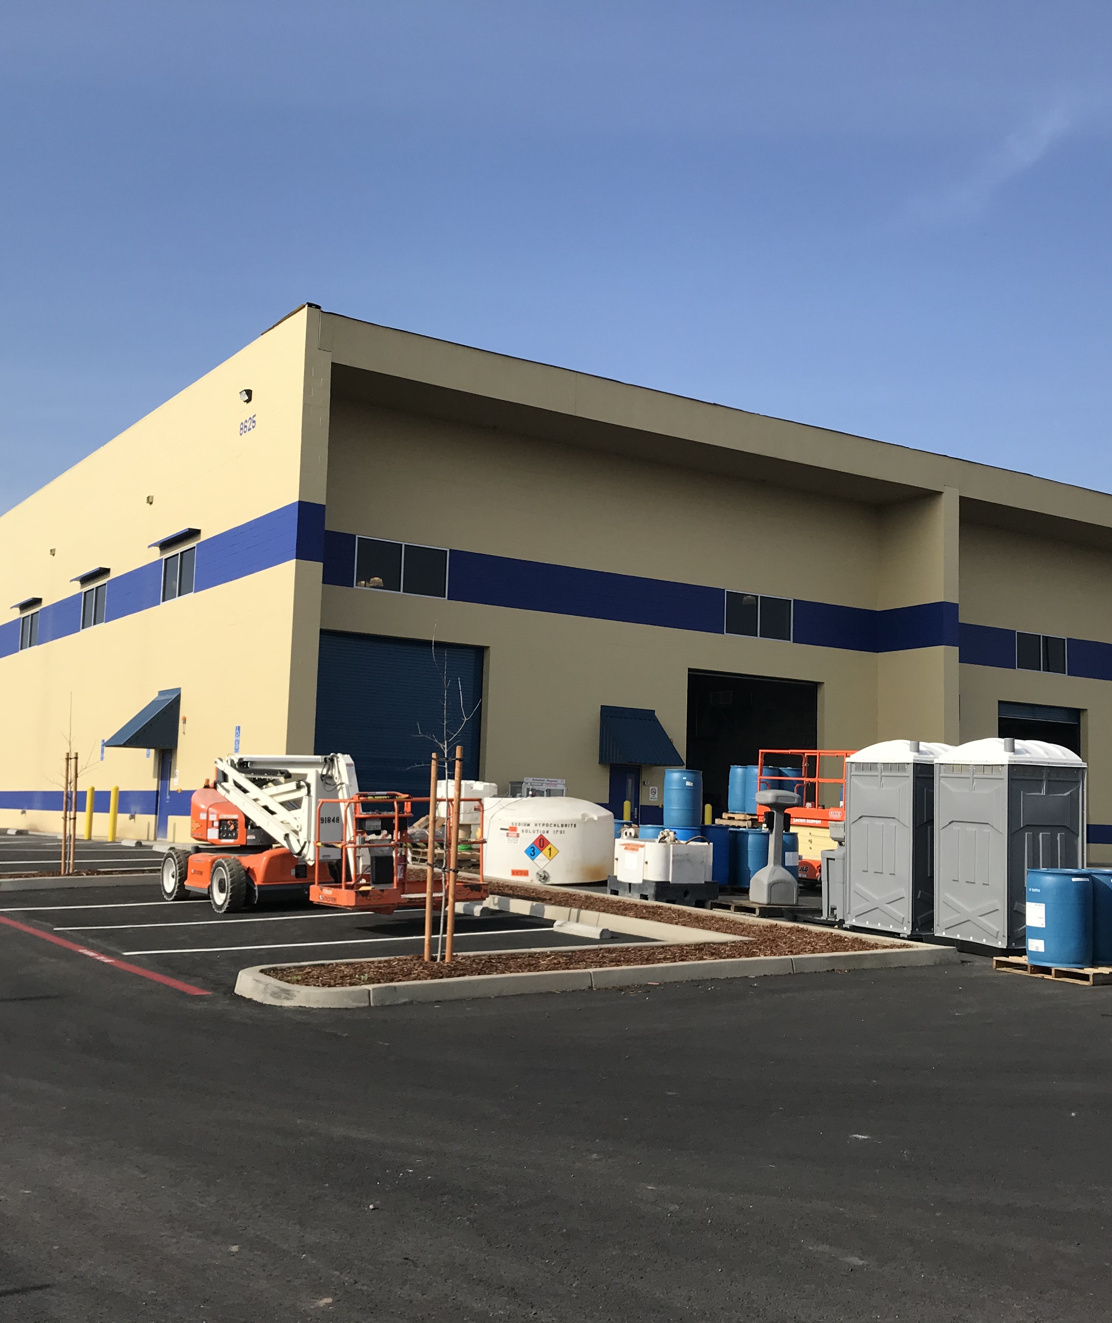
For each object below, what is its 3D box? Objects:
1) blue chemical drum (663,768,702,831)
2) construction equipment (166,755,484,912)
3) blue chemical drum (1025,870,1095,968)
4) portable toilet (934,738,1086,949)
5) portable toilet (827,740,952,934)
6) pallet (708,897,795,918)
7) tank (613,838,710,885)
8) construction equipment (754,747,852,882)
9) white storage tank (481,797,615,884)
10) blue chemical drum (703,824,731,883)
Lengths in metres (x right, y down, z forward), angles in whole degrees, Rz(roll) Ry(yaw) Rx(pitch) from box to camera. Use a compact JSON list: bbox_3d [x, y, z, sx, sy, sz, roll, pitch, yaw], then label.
[{"bbox_3d":[1.948,2.100,21.800,0.590,0.880,0.590,1,-6,0],"label":"blue chemical drum"},{"bbox_3d":[-3.026,2.141,17.630,1.800,2.000,6.400,6,-7,-33],"label":"construction equipment"},{"bbox_3d":[4.784,2.427,13.540,0.590,0.885,0.590,-2,-7,30],"label":"blue chemical drum"},{"bbox_3d":[4.880,1.995,15.318,1.150,2.300,1.120,5,-7,-26],"label":"portable toilet"},{"bbox_3d":[4.189,2.080,16.560,1.180,2.300,1.110,5,-7,-29],"label":"portable toilet"},{"bbox_3d":[2.795,3.311,19.061,1.060,0.120,1.200,4,-7,-25],"label":"pallet"},{"bbox_3d":[1.479,2.860,20.278,0.950,0.600,1.130,6,-7,-33],"label":"tank"},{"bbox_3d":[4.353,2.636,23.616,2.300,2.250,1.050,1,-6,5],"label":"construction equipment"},{"bbox_3d":[-0.080,2.941,23.600,2.100,1.420,2.100,0,-6,10],"label":"white storage tank"},{"bbox_3d":[2.325,2.946,21.615,0.590,0.885,0.590,1,-6,0],"label":"blue chemical drum"}]

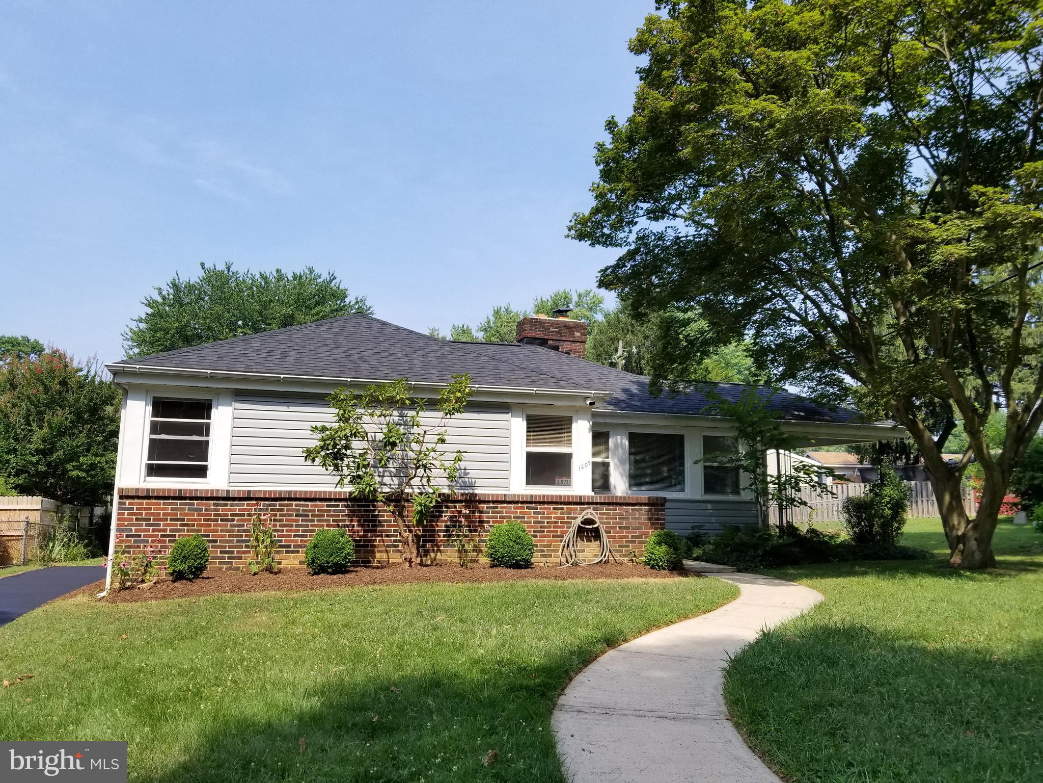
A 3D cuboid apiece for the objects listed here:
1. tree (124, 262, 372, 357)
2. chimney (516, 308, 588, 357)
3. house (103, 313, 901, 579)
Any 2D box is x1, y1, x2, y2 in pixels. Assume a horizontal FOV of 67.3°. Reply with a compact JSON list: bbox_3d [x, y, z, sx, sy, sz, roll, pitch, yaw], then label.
[{"bbox_3d":[-10.613,0.284,29.397,8.603,10.575,8.603,4,-9,-20],"label":"tree"},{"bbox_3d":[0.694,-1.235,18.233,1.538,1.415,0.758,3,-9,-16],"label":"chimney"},{"bbox_3d":[0.394,1.059,16.307,14.586,4.643,9.430,3,-9,-16],"label":"house"}]

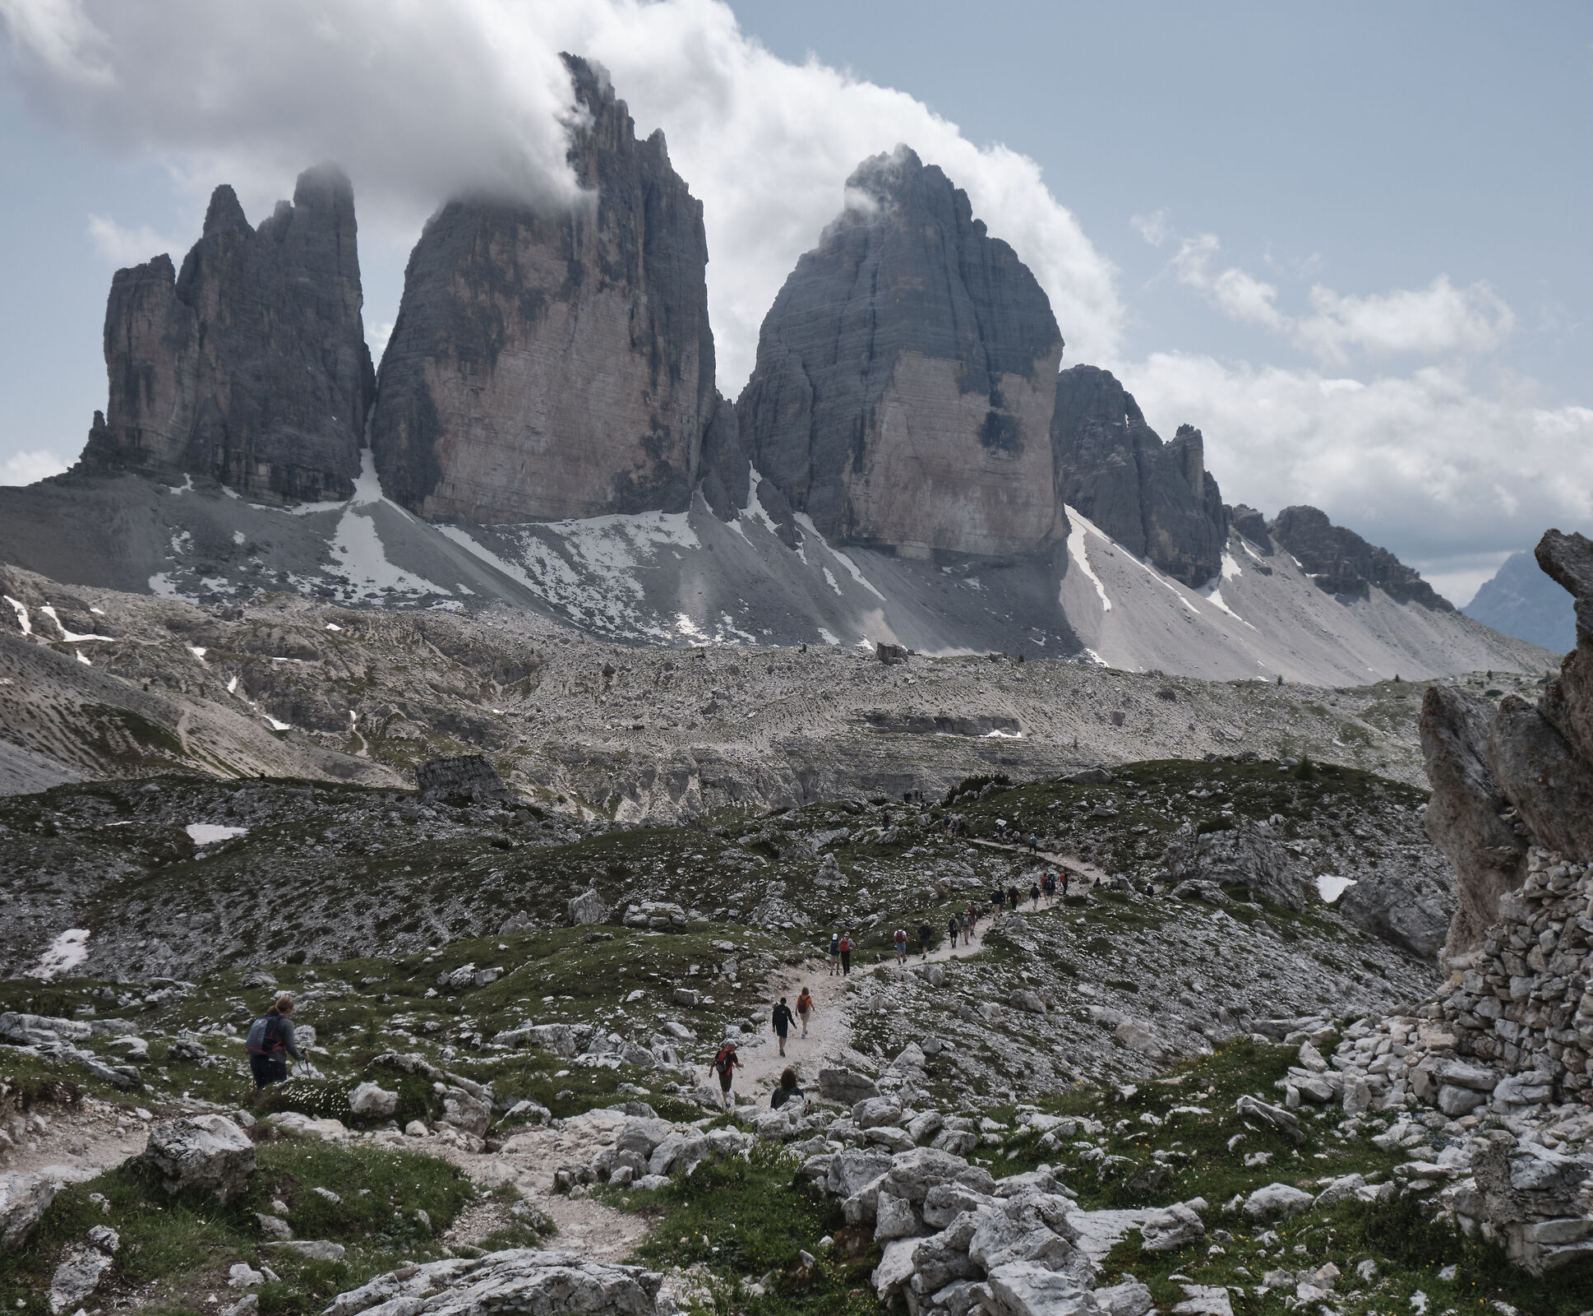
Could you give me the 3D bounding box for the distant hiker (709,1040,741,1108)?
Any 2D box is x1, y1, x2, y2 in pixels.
[{"bbox_3d":[-1.716,10.055,35.800,0.760,1.730,0.520,1,5,14],"label":"distant hiker"}]

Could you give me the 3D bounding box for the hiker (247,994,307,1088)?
[{"bbox_3d":[-6.916,5.307,19.700,0.580,1.650,0.620,2,5,24],"label":"hiker"}]

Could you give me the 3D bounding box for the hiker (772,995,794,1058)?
[{"bbox_3d":[-0.336,10.756,43.000,0.640,1.770,0.480,1,5,8],"label":"hiker"}]

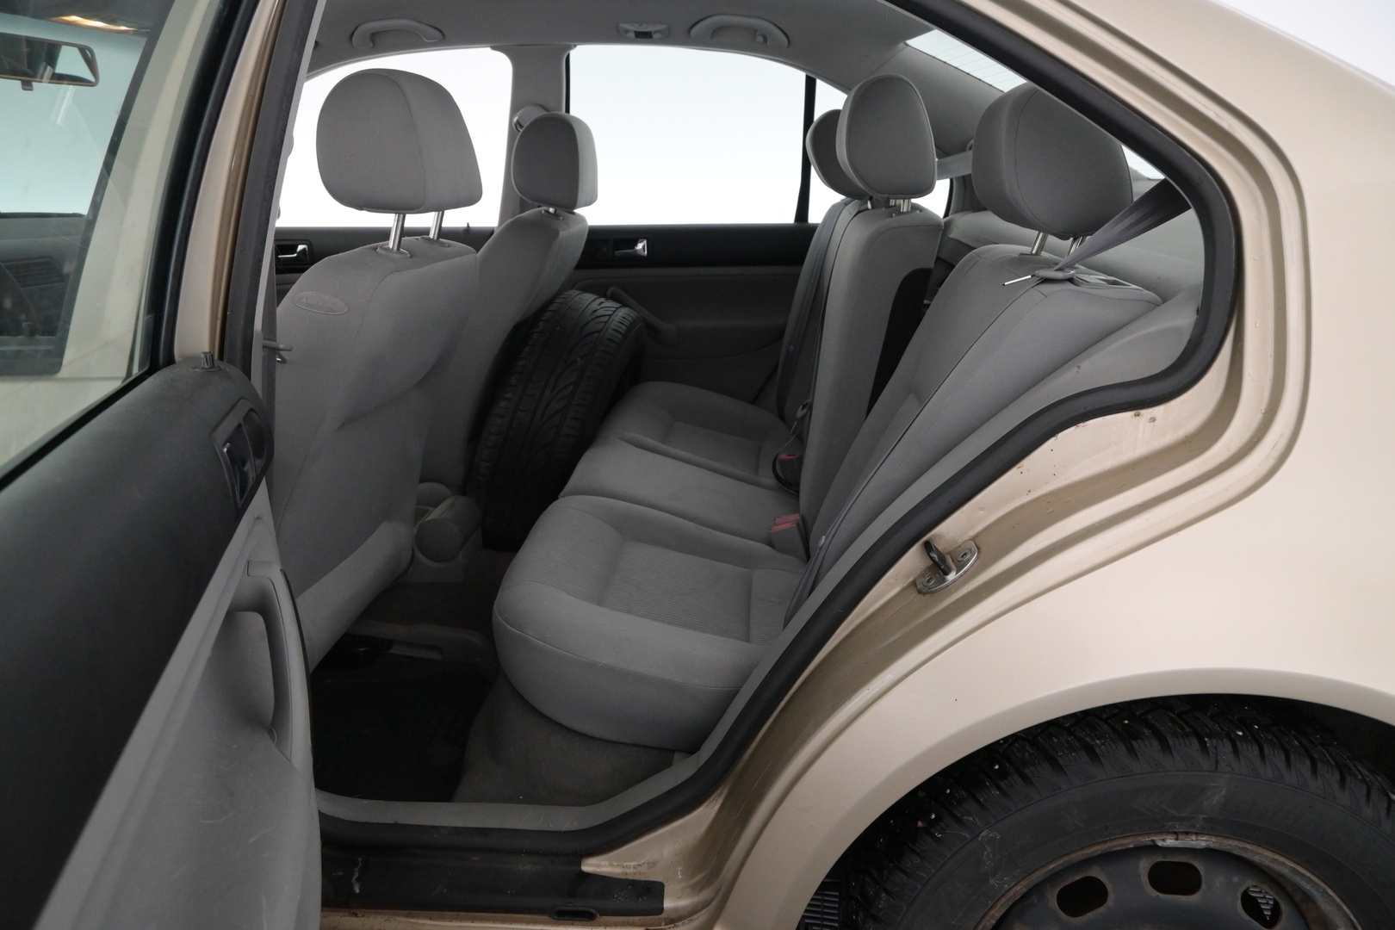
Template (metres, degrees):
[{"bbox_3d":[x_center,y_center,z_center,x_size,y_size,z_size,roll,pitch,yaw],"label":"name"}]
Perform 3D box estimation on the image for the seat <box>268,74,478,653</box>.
[{"bbox_3d":[-0.725,-0.069,1.400,0.860,0.960,0.520,1,17,5],"label":"seat"}]

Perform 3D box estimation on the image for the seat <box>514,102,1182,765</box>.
[{"bbox_3d":[0.146,-0.203,1.656,0.870,0.890,1.310,1,17,5],"label":"seat"}]

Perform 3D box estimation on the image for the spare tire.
[{"bbox_3d":[-0.340,-0.103,2.106,0.210,0.630,0.630,25,17,-6],"label":"spare tire"}]

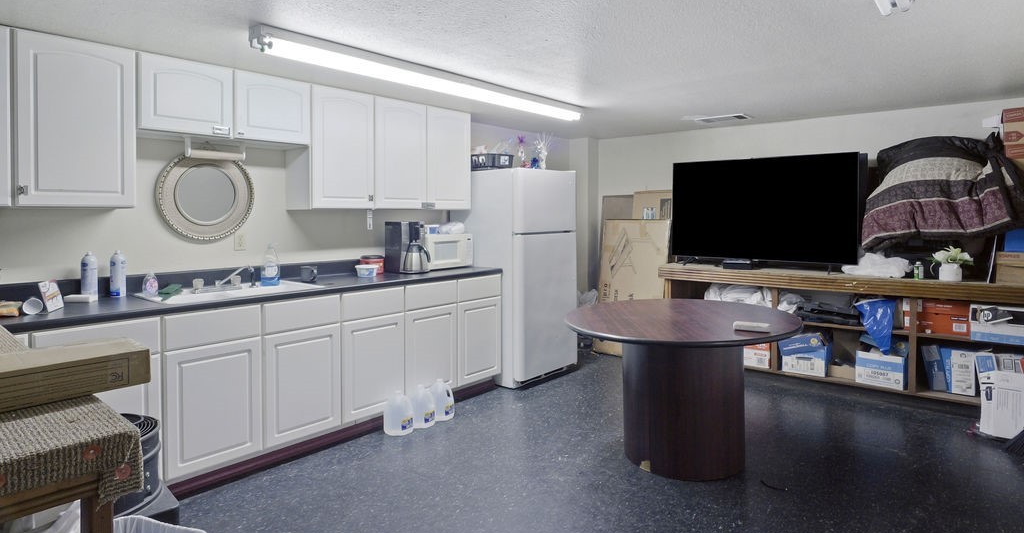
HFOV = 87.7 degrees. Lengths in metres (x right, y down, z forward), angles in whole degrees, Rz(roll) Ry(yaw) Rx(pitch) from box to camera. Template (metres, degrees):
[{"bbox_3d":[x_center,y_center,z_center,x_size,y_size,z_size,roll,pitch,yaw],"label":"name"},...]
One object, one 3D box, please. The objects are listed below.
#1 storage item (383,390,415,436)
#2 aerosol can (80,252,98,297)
[{"bbox_3d":[-0.697,0.890,3.280,0.157,0.258,0.157,3,4,42],"label":"storage item"},{"bbox_3d":[-2.132,0.049,2.690,0.066,0.238,0.066,3,4,42],"label":"aerosol can"}]

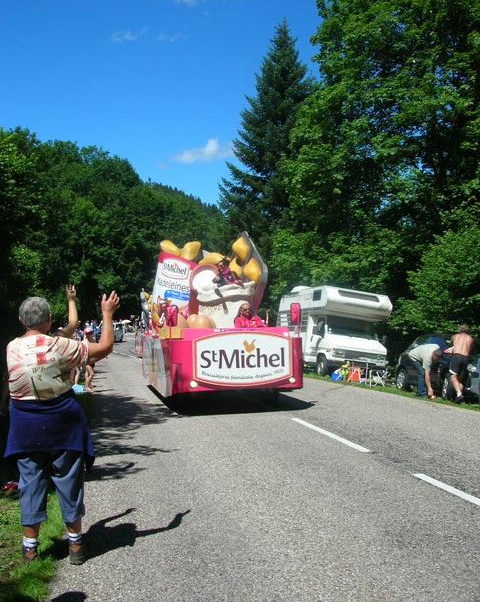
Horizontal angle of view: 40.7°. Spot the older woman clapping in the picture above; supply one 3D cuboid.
[{"bbox_3d":[-1.165,0.791,4.265,0.640,1.690,0.580,-2,-3,22],"label":"older woman clapping"}]

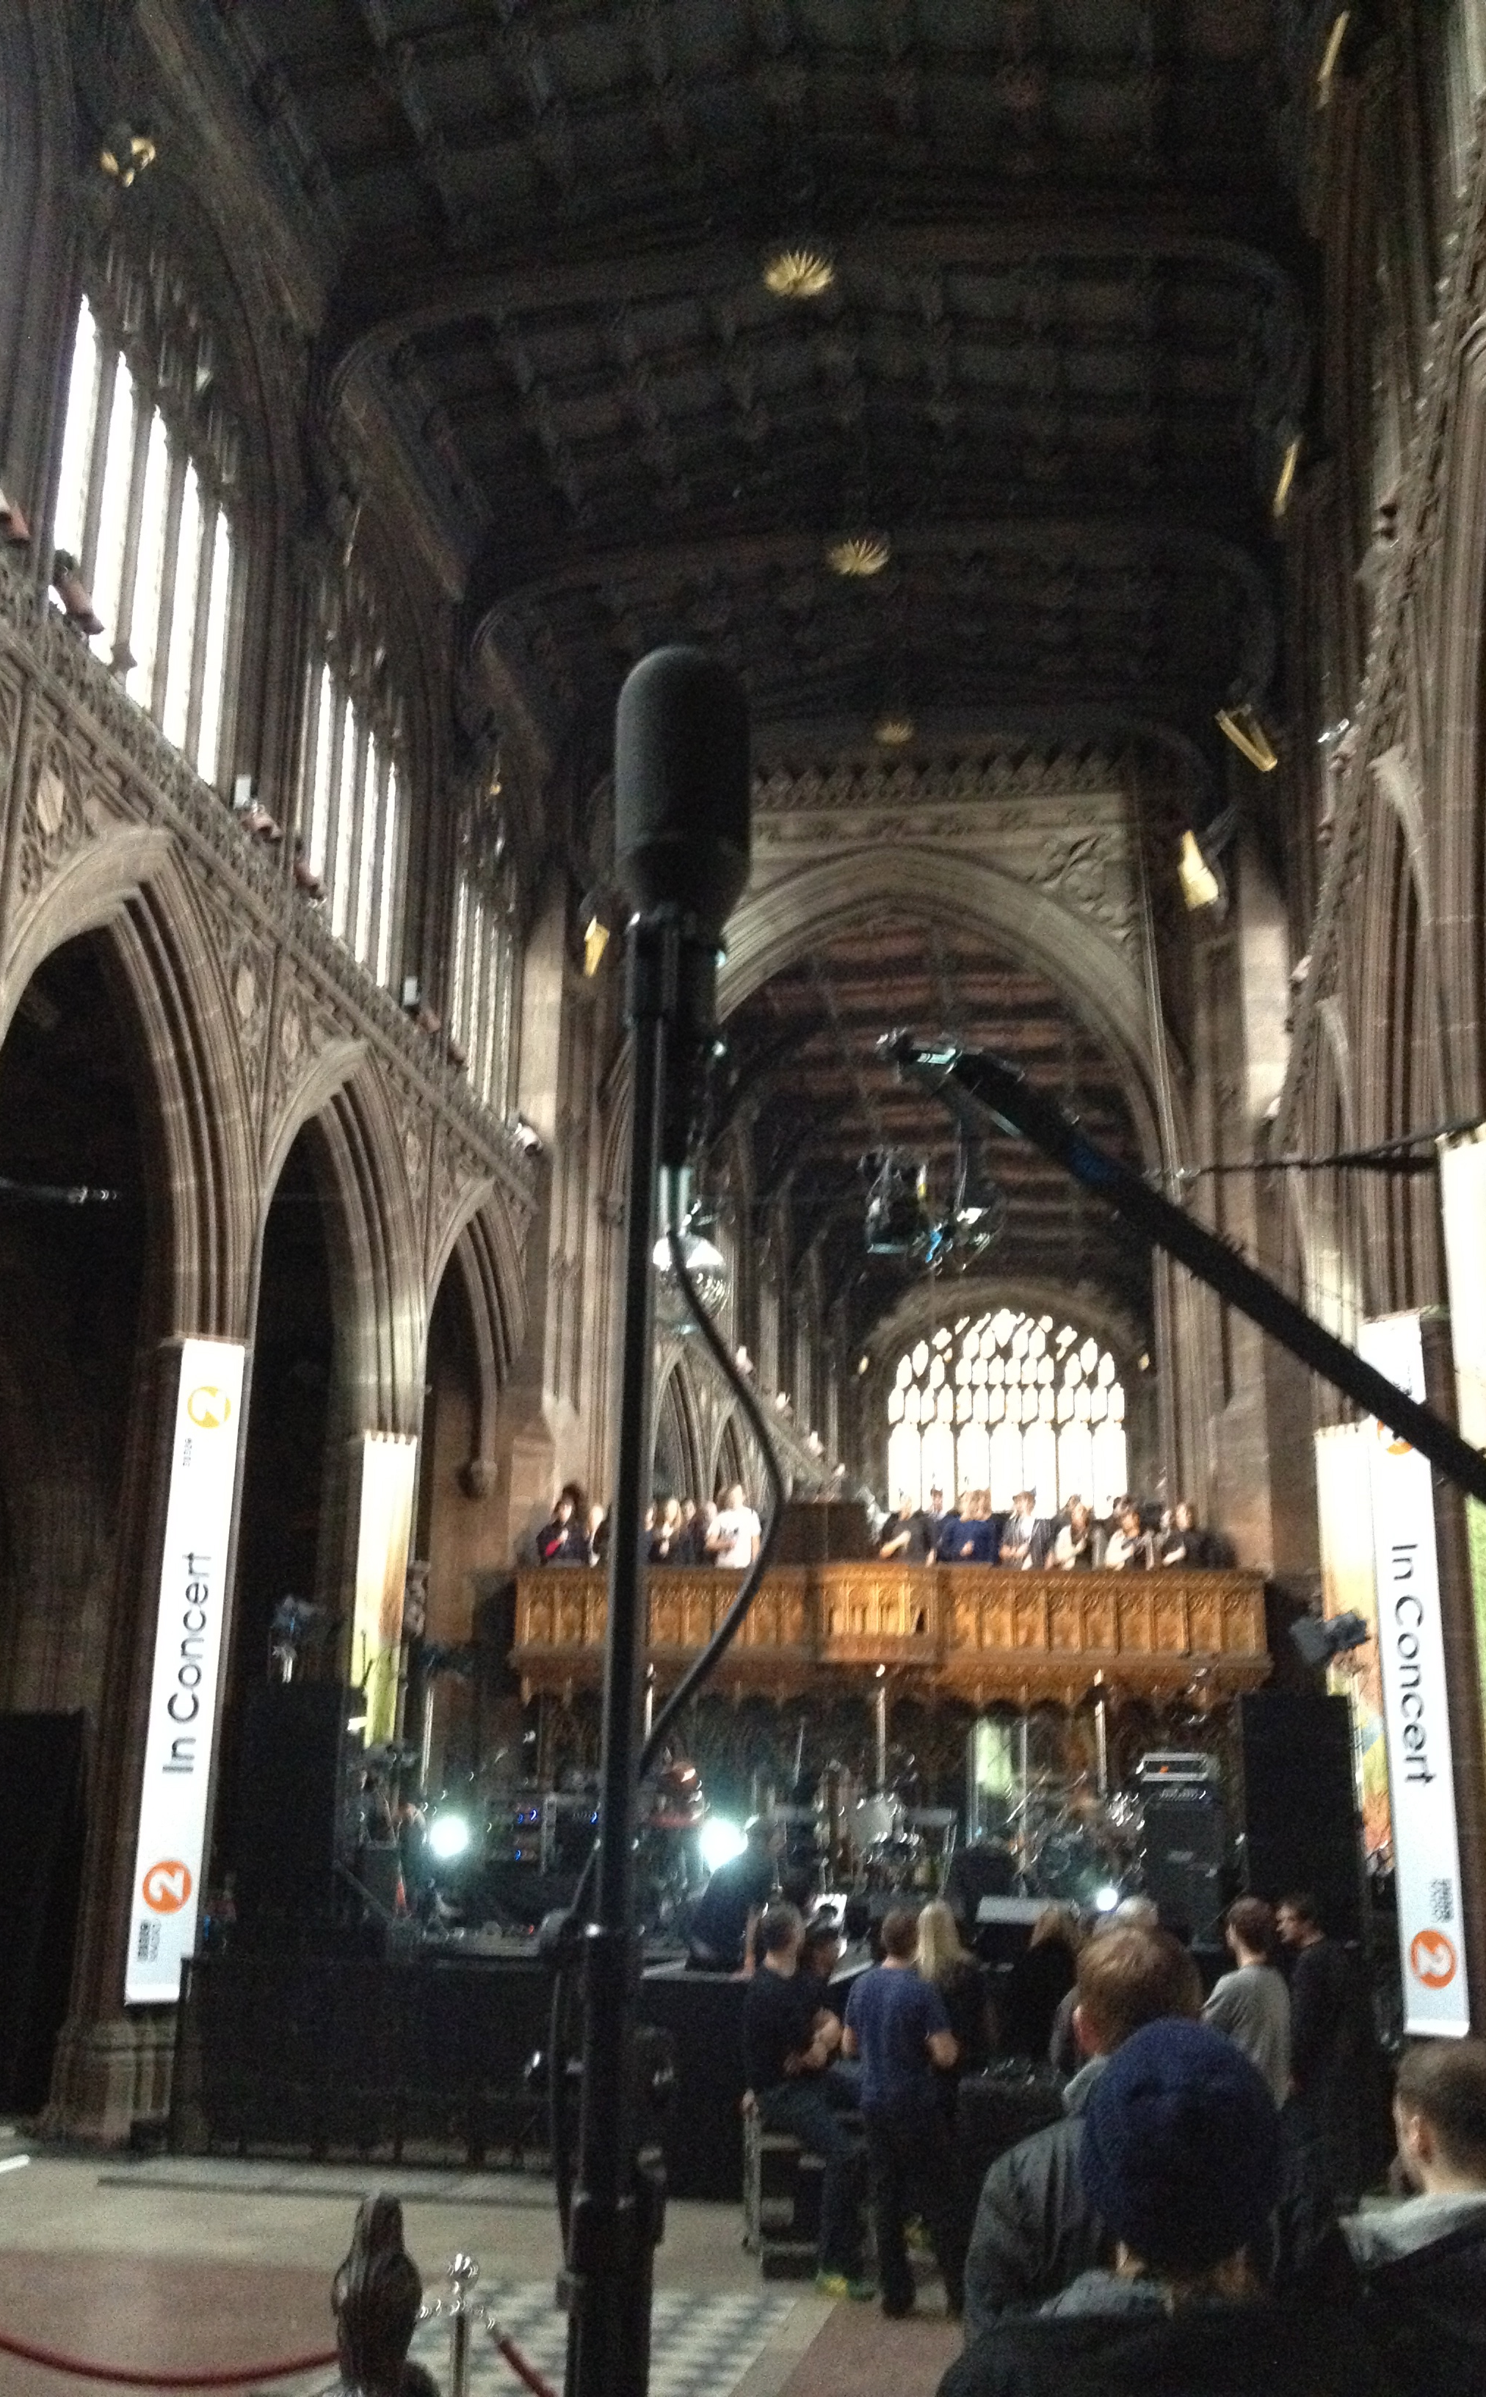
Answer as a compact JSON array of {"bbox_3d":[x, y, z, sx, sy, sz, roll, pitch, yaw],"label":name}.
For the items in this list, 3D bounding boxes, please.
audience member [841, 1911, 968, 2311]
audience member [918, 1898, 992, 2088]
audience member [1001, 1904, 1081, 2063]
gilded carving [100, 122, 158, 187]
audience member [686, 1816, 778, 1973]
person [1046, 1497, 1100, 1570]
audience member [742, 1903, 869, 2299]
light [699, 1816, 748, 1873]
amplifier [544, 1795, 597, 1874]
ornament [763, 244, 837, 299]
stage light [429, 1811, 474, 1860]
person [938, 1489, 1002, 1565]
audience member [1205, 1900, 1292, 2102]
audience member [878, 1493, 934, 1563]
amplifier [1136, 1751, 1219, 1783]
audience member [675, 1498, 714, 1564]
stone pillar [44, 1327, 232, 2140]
[{"bbox_3d":[0.744,4.186,11.161,0.540,1.770,0.340,0,-16,3],"label":"audience member"},{"bbox_3d":[1.026,4.335,11.769,0.460,1.740,0.340,-3,-15,13],"label":"audience member"},{"bbox_3d":[1.441,4.244,11.496,0.460,1.710,0.300,-2,-16,9],"label":"audience member"},{"bbox_3d":[-3.949,-6.700,15.582,0.270,0.340,0.360,-10,-18,34],"label":"gilded carving"},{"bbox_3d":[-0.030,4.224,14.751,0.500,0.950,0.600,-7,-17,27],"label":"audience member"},{"bbox_3d":[3.287,3.827,24.040,0.460,1.660,0.300,-2,-16,9],"label":"person"},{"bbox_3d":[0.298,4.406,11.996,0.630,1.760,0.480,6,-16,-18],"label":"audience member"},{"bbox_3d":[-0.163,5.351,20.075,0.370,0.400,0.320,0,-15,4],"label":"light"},{"bbox_3d":[-1.463,5.552,21.197,0.540,0.710,0.450,-1,-15,6],"label":"amplifier"},{"bbox_3d":[0.474,-7.677,20.111,0.570,0.160,0.570,-1,-15,9],"label":"ornament"},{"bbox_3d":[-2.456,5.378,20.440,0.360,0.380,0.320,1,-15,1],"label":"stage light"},{"bbox_3d":[2.249,3.719,23.901,0.580,1.700,0.360,-1,-15,9],"label":"person"},{"bbox_3d":[2.301,4.070,10.876,0.480,1.790,0.310,7,-17,-22],"label":"audience member"},{"bbox_3d":[1.621,3.803,23.981,0.540,1.700,0.360,-1,-15,9],"label":"audience member"},{"bbox_3d":[3.544,4.636,19.771,0.600,0.260,0.360,-7,-17,27],"label":"amplifier"},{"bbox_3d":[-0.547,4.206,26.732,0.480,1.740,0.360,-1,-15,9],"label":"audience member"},{"bbox_3d":[-4.144,3.742,17.230,0.950,5.515,0.950,-1,-15,9],"label":"stone pillar"}]

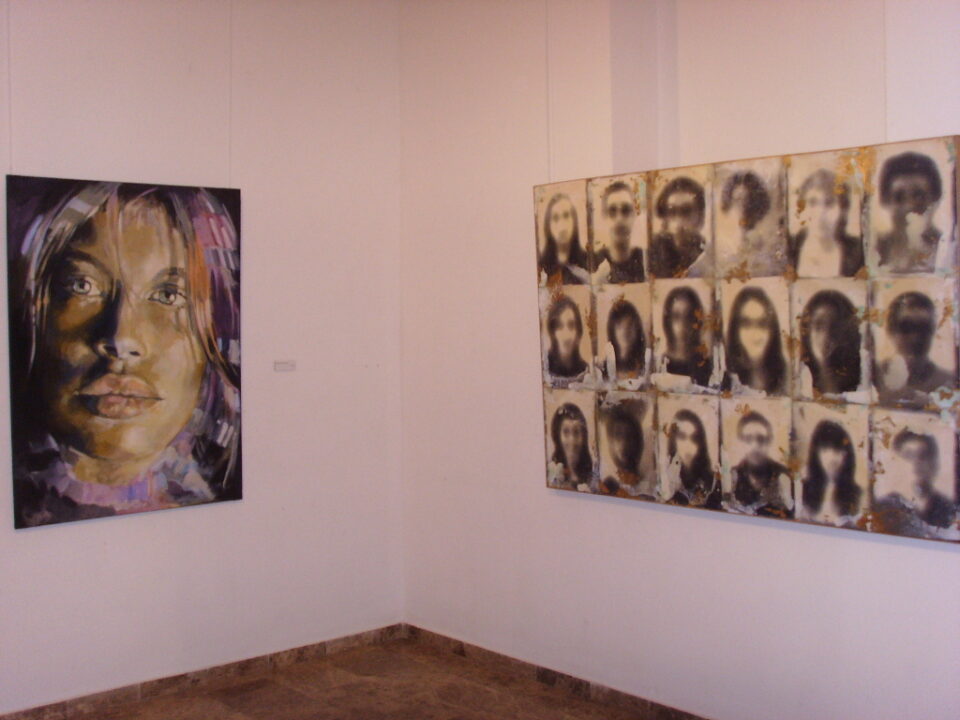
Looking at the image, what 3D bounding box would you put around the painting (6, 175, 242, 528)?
[{"bbox_3d":[-1.383,-0.041,4.332,0.959,1.335,0.035,-3,4,-41],"label":"painting"}]

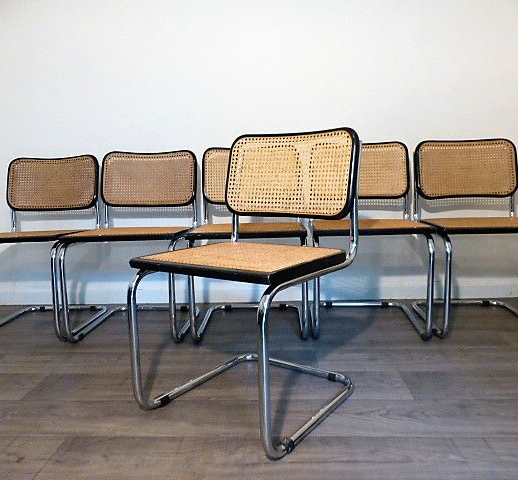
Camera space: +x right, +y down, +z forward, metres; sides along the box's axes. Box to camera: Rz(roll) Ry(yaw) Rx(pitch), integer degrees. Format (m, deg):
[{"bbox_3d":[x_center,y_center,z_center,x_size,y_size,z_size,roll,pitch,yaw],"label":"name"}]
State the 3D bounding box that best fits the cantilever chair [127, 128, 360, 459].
[{"bbox_3d":[-0.020,0.083,1.261,0.468,0.800,0.536,4,10,36],"label":"cantilever chair"}]

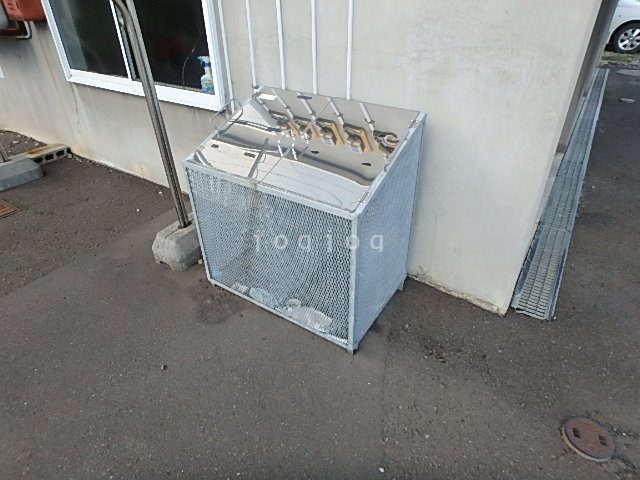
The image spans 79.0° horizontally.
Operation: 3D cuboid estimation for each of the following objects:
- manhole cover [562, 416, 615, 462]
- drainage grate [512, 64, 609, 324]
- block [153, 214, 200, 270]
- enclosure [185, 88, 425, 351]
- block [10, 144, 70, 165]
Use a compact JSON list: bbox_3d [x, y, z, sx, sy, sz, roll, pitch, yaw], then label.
[{"bbox_3d":[1.052,0.782,1.520,0.182,0.030,0.182,21,38,30],"label":"manhole cover"},{"bbox_3d":[3.107,-1.319,4.554,0.210,0.045,7.200,18,39,28],"label":"drainage grate"},{"bbox_3d":[-0.894,-0.007,2.635,0.255,0.200,0.420,21,38,30],"label":"block"},{"bbox_3d":[-0.096,-0.155,2.062,1.000,1.025,0.590,20,39,29],"label":"enclosure"},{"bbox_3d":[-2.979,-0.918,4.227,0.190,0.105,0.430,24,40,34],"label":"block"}]

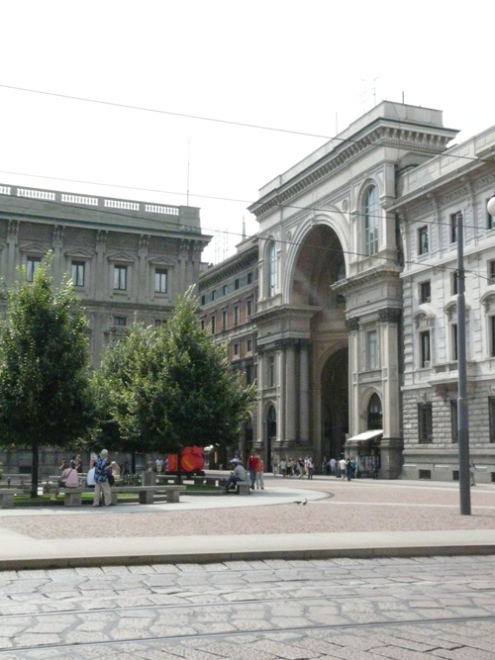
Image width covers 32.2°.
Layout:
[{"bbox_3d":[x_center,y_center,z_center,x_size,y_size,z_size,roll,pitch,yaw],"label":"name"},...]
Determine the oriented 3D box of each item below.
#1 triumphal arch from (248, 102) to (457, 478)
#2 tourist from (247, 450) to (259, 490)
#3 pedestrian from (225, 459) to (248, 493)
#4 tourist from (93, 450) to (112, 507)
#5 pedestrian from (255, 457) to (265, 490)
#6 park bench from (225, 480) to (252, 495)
[{"bbox_3d":[9.468,-1.750,84.739,8.500,31.800,29.200,4,-9,-22],"label":"triumphal arch"},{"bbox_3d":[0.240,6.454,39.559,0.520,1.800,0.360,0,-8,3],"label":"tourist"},{"bbox_3d":[-0.451,5.969,35.200,0.920,1.340,0.520,2,-8,-8],"label":"pedestrian"},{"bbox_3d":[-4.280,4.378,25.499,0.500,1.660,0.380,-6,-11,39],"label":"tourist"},{"bbox_3d":[0.558,6.562,39.493,0.460,1.580,0.340,1,-8,0],"label":"pedestrian"},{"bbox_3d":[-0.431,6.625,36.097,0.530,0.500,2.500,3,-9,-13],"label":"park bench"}]

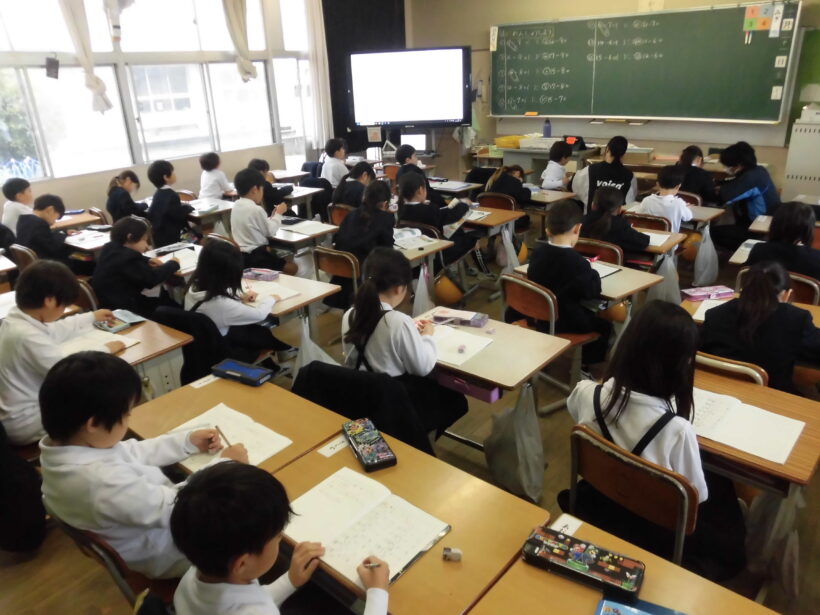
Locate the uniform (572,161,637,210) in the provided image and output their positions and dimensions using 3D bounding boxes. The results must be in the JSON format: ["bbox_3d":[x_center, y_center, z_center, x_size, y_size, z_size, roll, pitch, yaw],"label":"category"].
[{"bbox_3d":[1.604,-0.916,4.678,0.500,0.550,0.320,10,26,27],"label":"uniform"}]

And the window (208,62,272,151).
[{"bbox_3d":[-2.099,-2.491,7.046,0.060,1.030,0.950,11,25,29],"label":"window"}]

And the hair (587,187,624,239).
[{"bbox_3d":[1.196,-0.580,3.448,0.200,0.300,0.220,16,29,38],"label":"hair"}]

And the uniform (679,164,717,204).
[{"bbox_3d":[2.282,-0.915,4.595,0.320,0.460,0.360,-19,28,-37],"label":"uniform"}]

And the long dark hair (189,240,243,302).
[{"bbox_3d":[-0.849,-0.162,2.481,0.200,0.265,0.220,15,27,35],"label":"long dark hair"}]

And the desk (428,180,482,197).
[{"bbox_3d":[0.352,-0.938,5.680,0.642,0.570,0.438,17,29,39],"label":"desk"}]

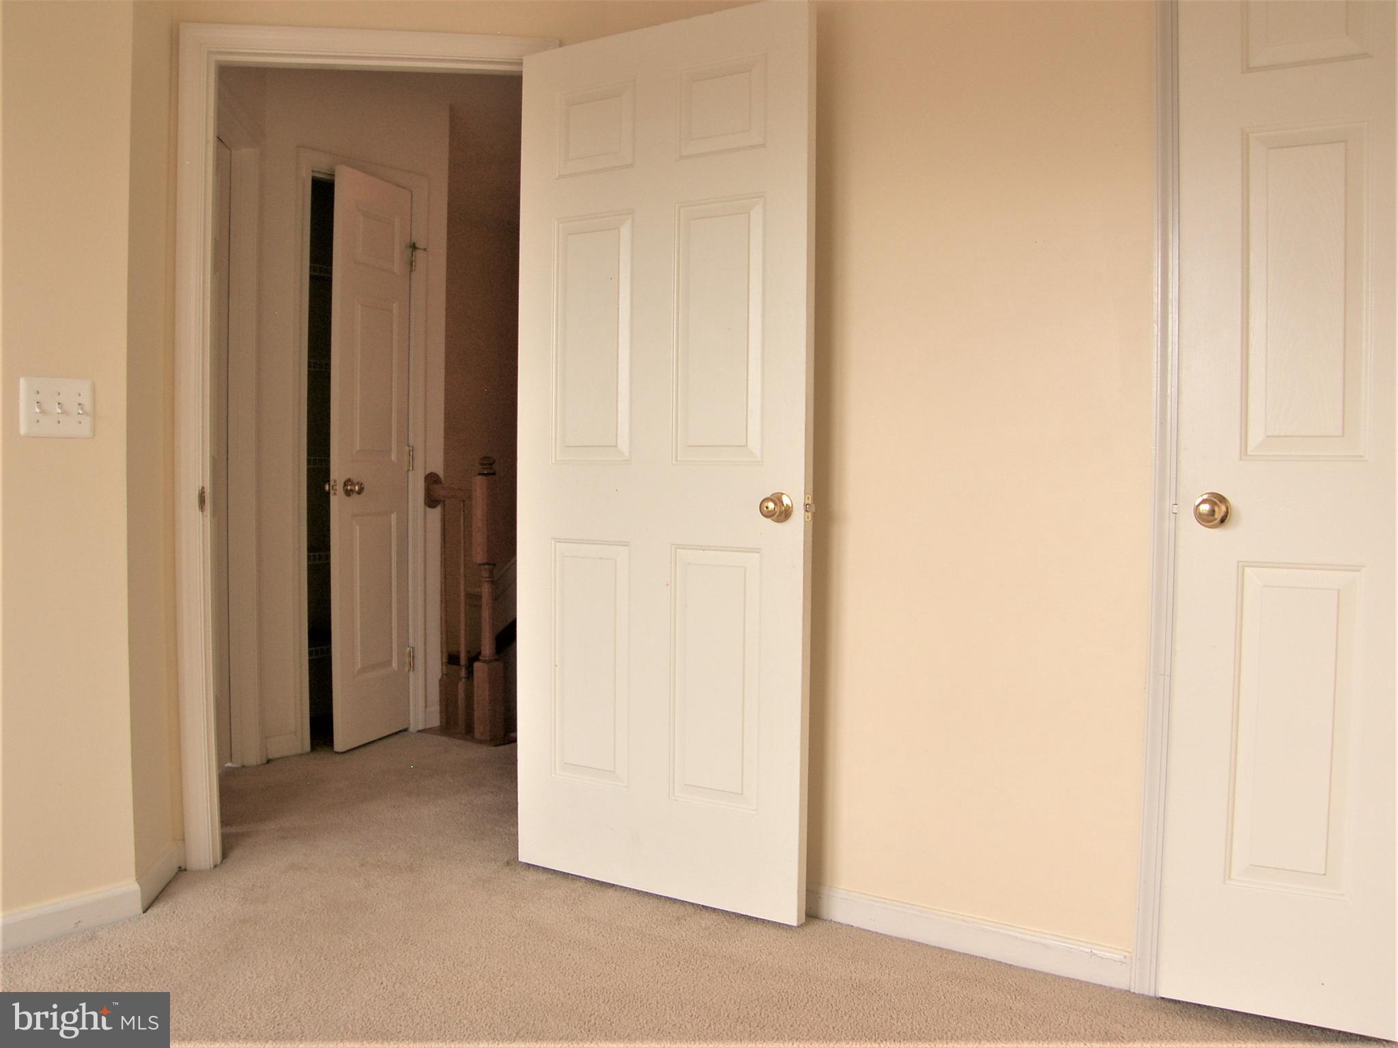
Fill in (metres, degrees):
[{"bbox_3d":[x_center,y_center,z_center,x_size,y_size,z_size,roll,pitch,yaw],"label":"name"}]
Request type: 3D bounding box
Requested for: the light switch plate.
[{"bbox_3d":[-1.320,-0.240,2.325,0.014,0.120,0.162,2,3,36],"label":"light switch plate"}]

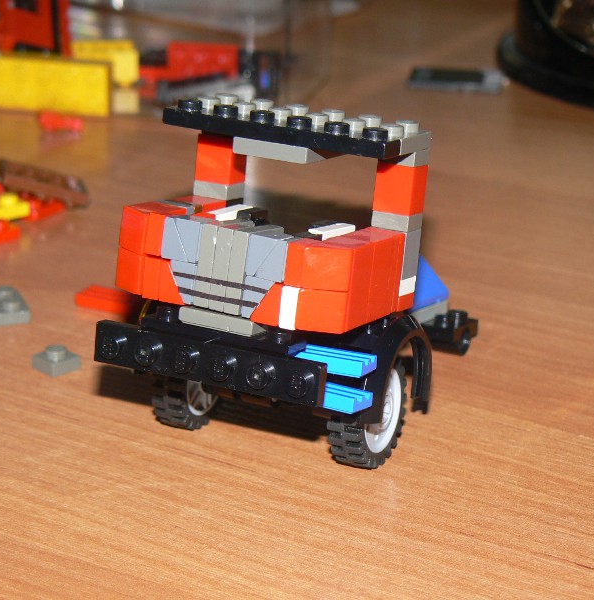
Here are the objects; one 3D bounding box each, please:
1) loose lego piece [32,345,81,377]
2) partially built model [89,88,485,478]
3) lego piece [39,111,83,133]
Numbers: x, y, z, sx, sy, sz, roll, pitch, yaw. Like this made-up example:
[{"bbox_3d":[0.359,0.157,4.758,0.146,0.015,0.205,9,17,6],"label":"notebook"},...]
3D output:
[{"bbox_3d":[-0.054,0.013,0.465,0.008,0.005,0.008,-18,28,-41],"label":"loose lego piece"},{"bbox_3d":[0.007,-0.006,0.435,0.050,0.071,0.108,11,13,24],"label":"partially built model"},{"bbox_3d":[-0.075,-0.057,0.651,0.015,0.005,0.008,0,21,-3],"label":"lego piece"}]

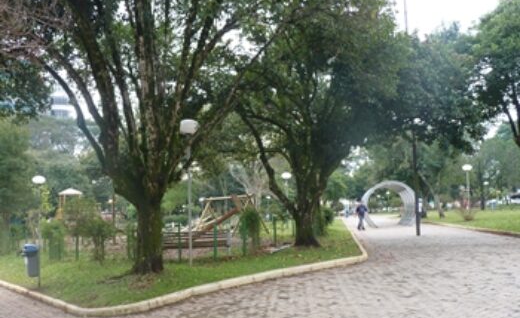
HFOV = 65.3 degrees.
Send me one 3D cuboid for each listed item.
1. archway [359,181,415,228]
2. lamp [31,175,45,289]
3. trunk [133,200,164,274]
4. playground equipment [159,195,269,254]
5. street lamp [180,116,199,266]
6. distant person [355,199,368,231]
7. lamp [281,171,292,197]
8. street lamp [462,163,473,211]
[{"bbox_3d":[7.460,2.653,24.148,2.950,2.700,2.100,-2,-6,7],"label":"archway"},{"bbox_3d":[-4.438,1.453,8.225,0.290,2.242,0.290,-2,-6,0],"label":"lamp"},{"bbox_3d":[-2.484,1.723,9.178,0.600,1.514,0.600,-2,-6,0],"label":"trunk"},{"bbox_3d":[-1.632,2.160,14.404,3.500,1.793,2.200,-1,-6,-3],"label":"playground equipment"},{"bbox_3d":[-1.676,0.775,9.802,0.420,3.543,0.420,-2,-6,0],"label":"street lamp"},{"bbox_3d":[5.252,2.881,21.174,0.550,1.631,0.400,-2,-6,6],"label":"distant person"},{"bbox_3d":[1.574,2.382,24.125,0.450,3.287,0.450,-2,-6,0],"label":"lamp"},{"bbox_3d":[13.903,2.207,27.289,0.450,3.691,0.450,-2,-6,0],"label":"street lamp"}]

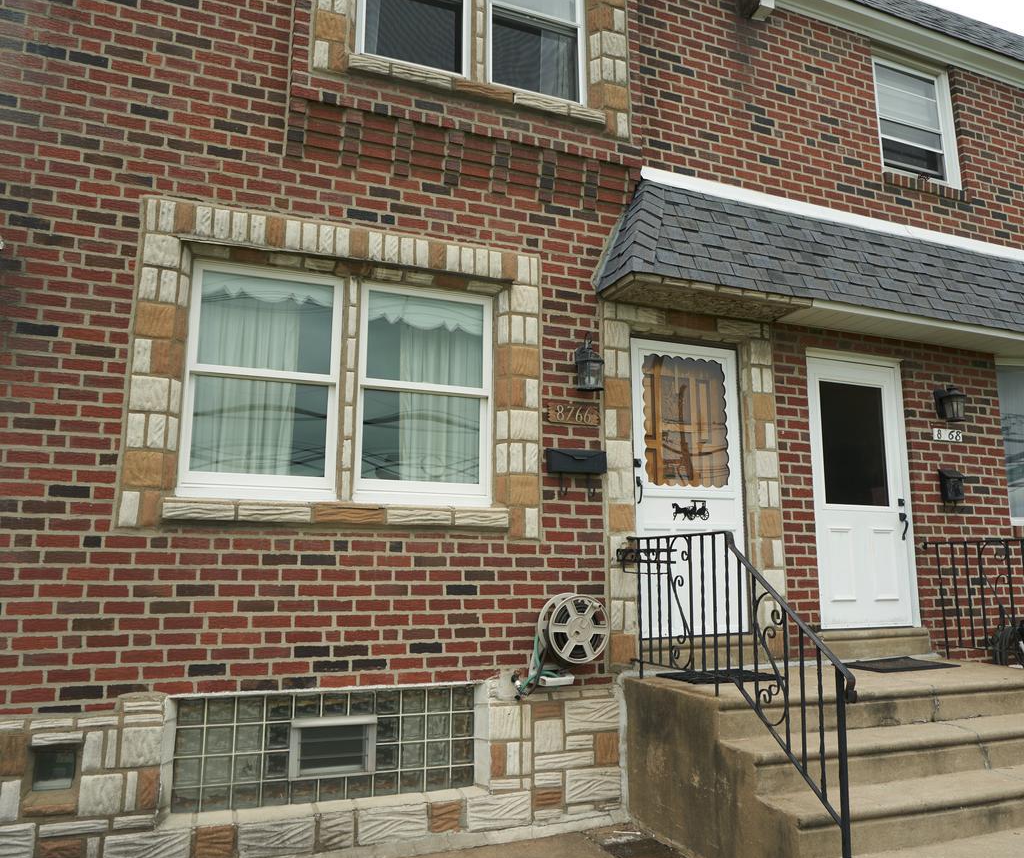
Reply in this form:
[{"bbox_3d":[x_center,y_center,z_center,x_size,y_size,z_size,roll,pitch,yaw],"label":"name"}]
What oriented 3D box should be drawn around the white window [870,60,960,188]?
[{"bbox_3d":[3.506,-2.712,7.154,0.992,1.135,0.120,4,-11,-22],"label":"white window"}]

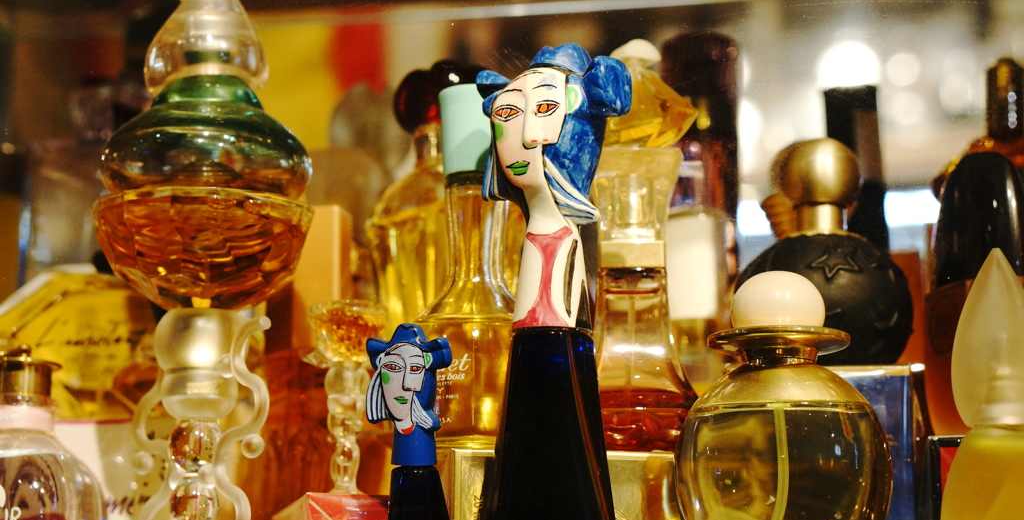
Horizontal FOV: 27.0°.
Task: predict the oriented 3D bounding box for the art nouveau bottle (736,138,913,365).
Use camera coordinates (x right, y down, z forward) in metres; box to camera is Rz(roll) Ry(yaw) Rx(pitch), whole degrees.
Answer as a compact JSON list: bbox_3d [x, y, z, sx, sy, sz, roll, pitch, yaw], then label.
[{"bbox_3d":[0.098,0.002,0.670,0.055,0.082,0.052,0,-11,0],"label":"art nouveau bottle"}]

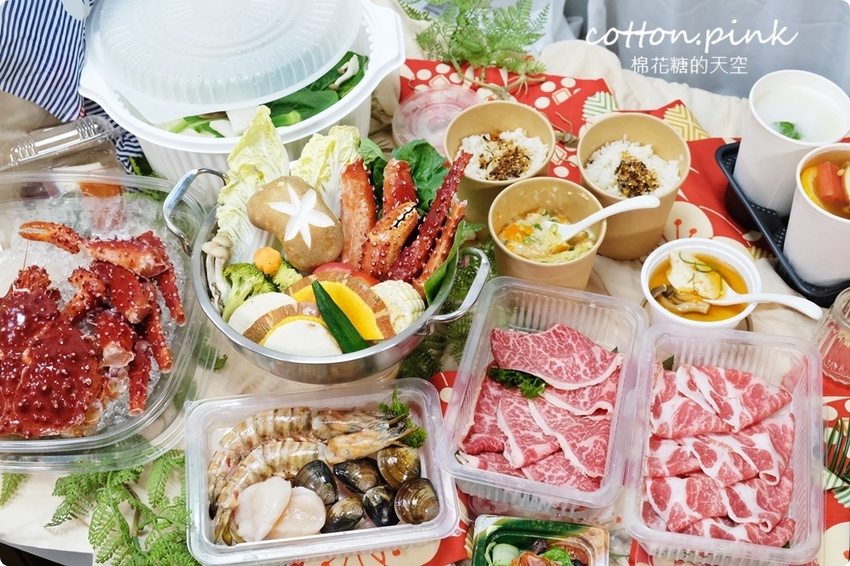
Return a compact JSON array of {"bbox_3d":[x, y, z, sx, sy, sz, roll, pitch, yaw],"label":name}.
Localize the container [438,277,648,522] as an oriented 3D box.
[{"bbox_3d":[0.092,0.089,0.776,0.133,0.050,0.182,12,54,10],"label":"container"}]

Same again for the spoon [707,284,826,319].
[{"bbox_3d":[0.259,0.014,0.825,0.125,0.030,0.039,13,54,22],"label":"spoon"}]

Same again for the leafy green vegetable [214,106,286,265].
[{"bbox_3d":[-0.138,-0.067,0.805,0.066,0.040,0.142,7,95,-6],"label":"leafy green vegetable"}]

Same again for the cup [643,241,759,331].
[{"bbox_3d":[0.225,0.014,0.846,0.094,0.049,0.094,-1,53,1],"label":"cup"}]

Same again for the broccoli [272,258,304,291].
[{"bbox_3d":[-0.109,0.001,0.805,0.038,0.038,0.036,2,40,-5],"label":"broccoli"}]

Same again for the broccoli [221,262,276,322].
[{"bbox_3d":[-0.136,0.008,0.792,0.045,0.050,0.040,12,30,-18],"label":"broccoli"}]

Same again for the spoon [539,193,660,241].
[{"bbox_3d":[0.135,-0.051,0.855,0.125,0.032,0.039,-13,50,21],"label":"spoon"}]

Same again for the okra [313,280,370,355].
[{"bbox_3d":[-0.065,0.028,0.772,0.019,0.019,0.073,-26,65,-17],"label":"okra"}]

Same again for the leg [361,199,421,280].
[{"bbox_3d":[-0.029,-0.027,0.788,0.038,0.084,0.030,27,19,-6],"label":"leg"}]

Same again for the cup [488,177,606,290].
[{"bbox_3d":[0.104,-0.034,0.879,0.098,0.066,0.098,-1,53,1],"label":"cup"}]

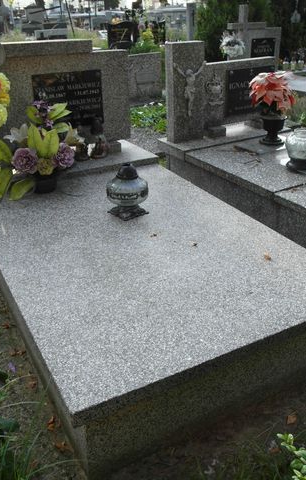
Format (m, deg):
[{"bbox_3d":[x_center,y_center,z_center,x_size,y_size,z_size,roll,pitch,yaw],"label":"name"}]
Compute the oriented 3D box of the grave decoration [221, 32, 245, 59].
[{"bbox_3d":[1.185,-2.884,6.612,0.387,0.400,0.360,-15,31,-25],"label":"grave decoration"}]

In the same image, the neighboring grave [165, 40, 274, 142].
[{"bbox_3d":[0.470,-0.997,2.945,0.818,0.607,0.097,-14,31,-25],"label":"neighboring grave"}]

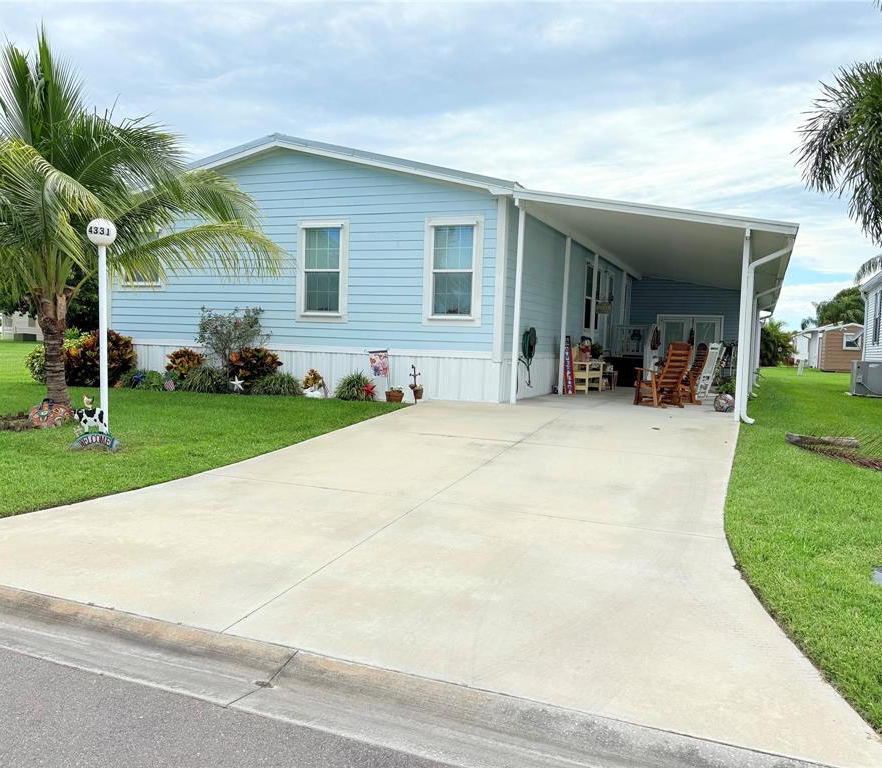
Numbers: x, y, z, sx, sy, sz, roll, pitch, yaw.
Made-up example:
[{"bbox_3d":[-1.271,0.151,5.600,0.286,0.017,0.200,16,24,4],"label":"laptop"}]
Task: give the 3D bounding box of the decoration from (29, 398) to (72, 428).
[{"bbox_3d":[-4.697,0.343,9.250,0.500,0.340,0.420,1,3,-19],"label":"decoration"}]

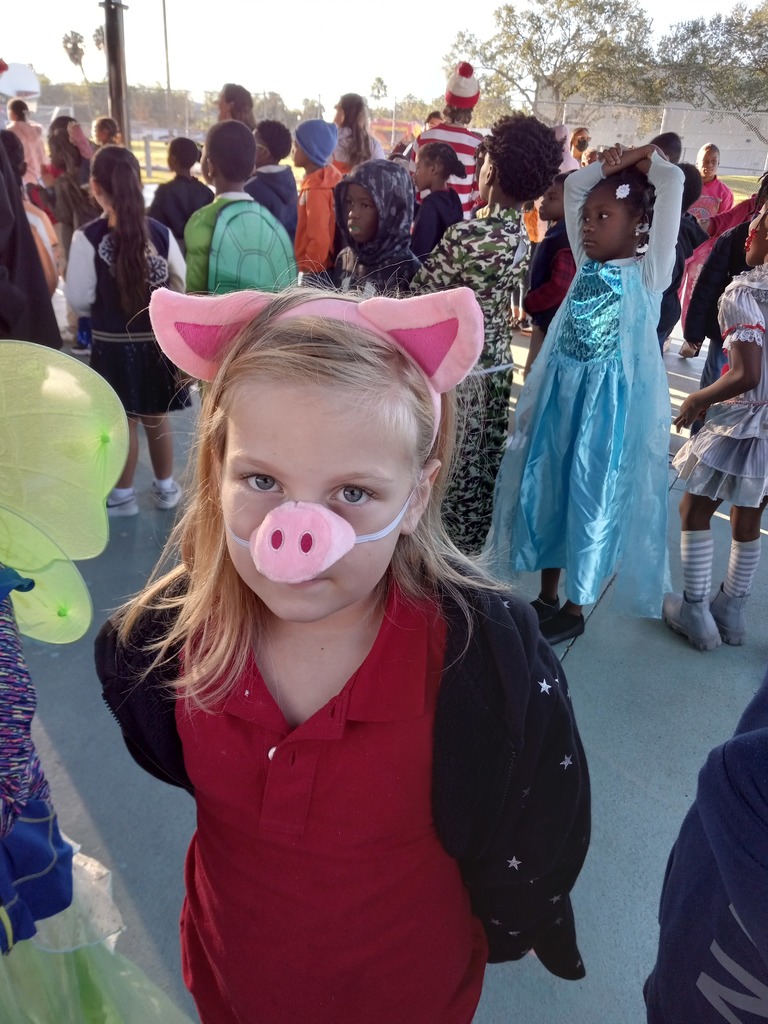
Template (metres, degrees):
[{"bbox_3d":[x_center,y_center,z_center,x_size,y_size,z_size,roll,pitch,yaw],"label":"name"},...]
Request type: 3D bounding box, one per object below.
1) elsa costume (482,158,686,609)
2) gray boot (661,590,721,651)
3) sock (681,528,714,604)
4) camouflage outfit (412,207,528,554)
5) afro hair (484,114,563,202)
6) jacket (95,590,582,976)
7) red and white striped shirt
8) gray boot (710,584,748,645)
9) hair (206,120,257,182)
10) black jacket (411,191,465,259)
[{"bbox_3d":[0.574,-0.260,2.173,0.410,1.280,0.460,-17,31,-36],"label":"elsa costume"},{"bbox_3d":[0.938,0.309,2.408,0.082,0.145,0.205,-13,29,-30],"label":"gray boot"},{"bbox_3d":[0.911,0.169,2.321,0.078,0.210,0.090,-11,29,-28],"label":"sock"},{"bbox_3d":[0.251,-0.315,2.386,0.360,1.120,0.270,-17,31,-36],"label":"camouflage outfit"},{"bbox_3d":[0.357,-0.930,2.118,0.205,0.215,0.210,19,30,31],"label":"afro hair"},{"bbox_3d":[-0.043,0.260,0.785,0.410,0.460,0.250,7,25,9],"label":"jacket"},{"bbox_3d":[0.351,-1.820,4.441,0.430,0.640,0.270,-8,27,-23],"label":"red and white striped shirt"},{"bbox_3d":[1.032,0.293,2.453,0.082,0.145,0.205,-5,26,-16],"label":"gray boot"},{"bbox_3d":[-0.488,-1.148,2.544,0.155,0.170,0.175,-8,27,-23],"label":"hair"},{"bbox_3d":[0.226,-1.213,3.568,0.230,0.470,0.330,9,26,14],"label":"black jacket"}]

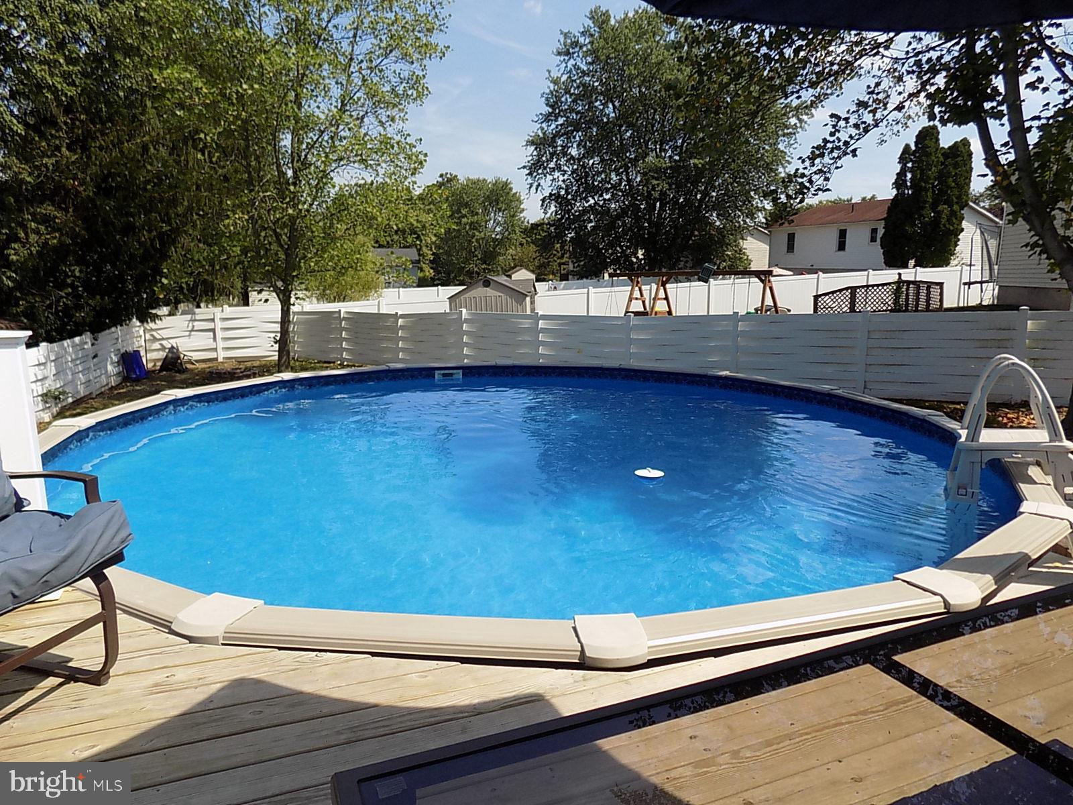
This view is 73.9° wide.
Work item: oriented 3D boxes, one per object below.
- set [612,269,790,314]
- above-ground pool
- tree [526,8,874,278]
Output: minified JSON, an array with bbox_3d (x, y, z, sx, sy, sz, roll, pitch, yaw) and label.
[{"bbox_3d":[4.164,-2.468,19.780,5.200,2.300,1.800,10,14,42],"label":"set"},{"bbox_3d":[-0.100,0.760,6.221,7.500,1.280,7.500,0,11,0],"label":"above-ground pool"},{"bbox_3d":[6.960,-10.655,32.587,14.000,13.500,13.500,2,11,11],"label":"tree"}]

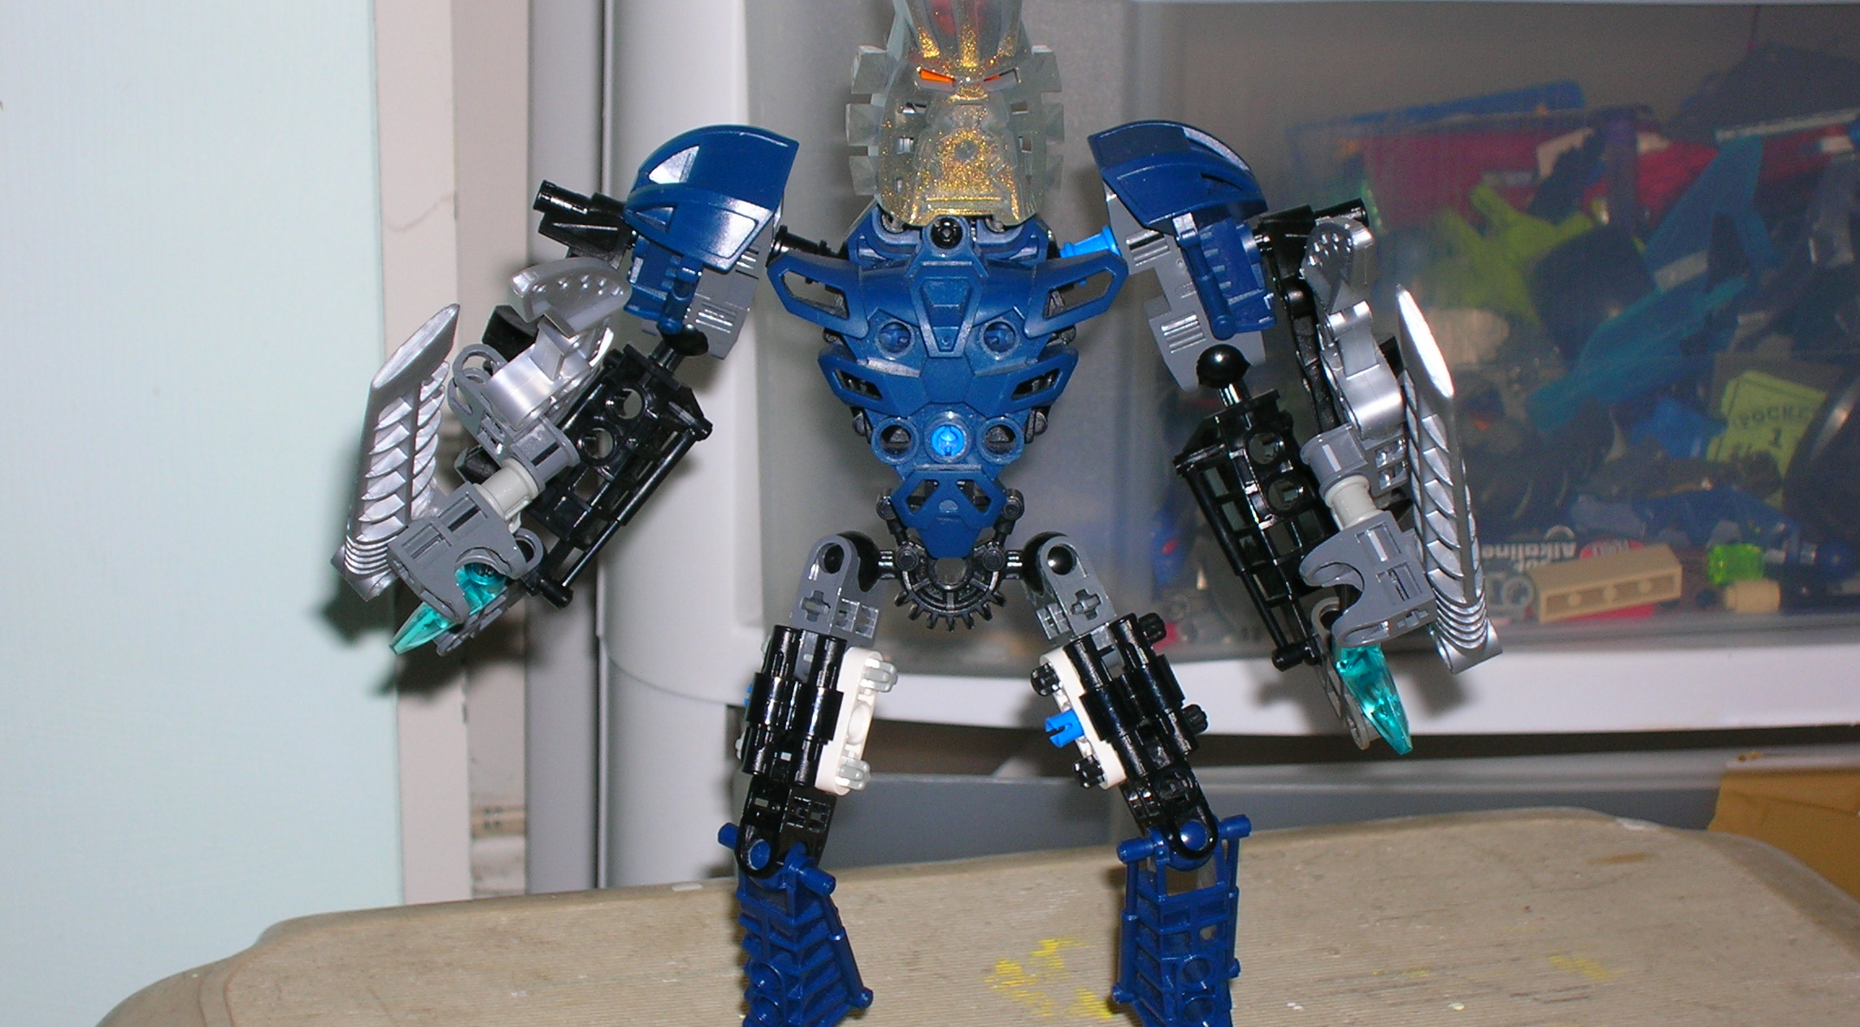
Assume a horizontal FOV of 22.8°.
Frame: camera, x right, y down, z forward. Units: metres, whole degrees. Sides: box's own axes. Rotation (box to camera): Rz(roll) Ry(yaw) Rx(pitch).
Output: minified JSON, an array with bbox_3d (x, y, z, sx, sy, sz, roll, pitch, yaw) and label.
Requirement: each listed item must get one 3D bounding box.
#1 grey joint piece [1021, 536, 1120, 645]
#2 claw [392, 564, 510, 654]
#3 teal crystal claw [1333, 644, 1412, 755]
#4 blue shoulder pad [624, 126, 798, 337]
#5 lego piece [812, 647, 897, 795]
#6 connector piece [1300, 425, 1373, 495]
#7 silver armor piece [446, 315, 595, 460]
[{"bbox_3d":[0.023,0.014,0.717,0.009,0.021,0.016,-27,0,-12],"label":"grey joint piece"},{"bbox_3d":[-0.073,0.014,0.703,0.023,0.007,0.007,-39,33,-23],"label":"claw"},{"bbox_3d":[0.068,0.027,0.702,0.007,0.007,0.023,-10,61,-32],"label":"teal crystal claw"},{"bbox_3d":[-0.034,-0.044,0.712,0.024,0.031,0.024,16,9,7],"label":"blue shoulder pad"},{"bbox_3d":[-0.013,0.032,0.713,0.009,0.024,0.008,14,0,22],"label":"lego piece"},{"bbox_3d":[0.062,-0.008,0.706,0.009,0.009,0.009,-28,-21,0],"label":"connector piece"},{"bbox_3d":[-0.062,-0.019,0.708,0.019,0.021,0.016,34,-19,13],"label":"silver armor piece"}]

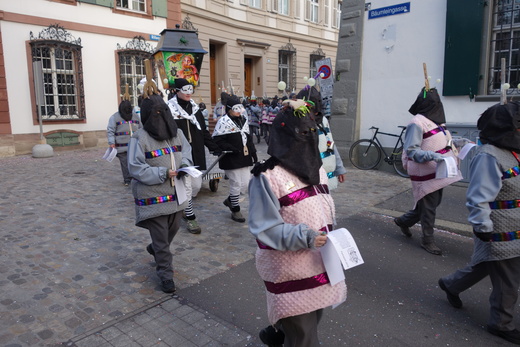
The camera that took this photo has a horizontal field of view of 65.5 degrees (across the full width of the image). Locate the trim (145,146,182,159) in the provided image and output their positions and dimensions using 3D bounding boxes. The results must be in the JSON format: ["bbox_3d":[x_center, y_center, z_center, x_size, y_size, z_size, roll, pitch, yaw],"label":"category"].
[{"bbox_3d":[-0.833,-0.183,3.500,0.360,0.060,0.080,-14,14,-35],"label":"trim"}]

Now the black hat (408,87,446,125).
[{"bbox_3d":[1.748,-0.699,4.220,0.340,0.370,0.290,7,12,43],"label":"black hat"}]

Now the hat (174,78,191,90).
[{"bbox_3d":[-0.904,-1.048,4.780,0.190,0.160,0.220,-9,12,-44],"label":"hat"}]

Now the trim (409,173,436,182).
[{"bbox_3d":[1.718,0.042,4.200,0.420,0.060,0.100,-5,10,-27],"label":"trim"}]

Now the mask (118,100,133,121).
[{"bbox_3d":[-2.716,-1.273,8.200,0.260,0.400,0.300,-7,10,-37],"label":"mask"}]

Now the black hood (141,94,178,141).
[{"bbox_3d":[-0.894,-0.496,3.600,0.280,0.400,0.310,-8,11,-42],"label":"black hood"}]

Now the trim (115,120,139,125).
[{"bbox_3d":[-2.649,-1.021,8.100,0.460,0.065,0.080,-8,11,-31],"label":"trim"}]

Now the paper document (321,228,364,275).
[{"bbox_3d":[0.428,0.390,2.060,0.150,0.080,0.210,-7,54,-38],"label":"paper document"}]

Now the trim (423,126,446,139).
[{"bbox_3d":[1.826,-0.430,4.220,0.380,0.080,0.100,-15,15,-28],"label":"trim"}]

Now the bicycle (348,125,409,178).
[{"bbox_3d":[2.680,-0.475,8.520,0.480,1.000,1.700,-8,11,-41],"label":"bicycle"}]

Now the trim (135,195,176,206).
[{"bbox_3d":[-0.906,0.236,3.560,0.410,0.060,0.090,-8,11,-36],"label":"trim"}]

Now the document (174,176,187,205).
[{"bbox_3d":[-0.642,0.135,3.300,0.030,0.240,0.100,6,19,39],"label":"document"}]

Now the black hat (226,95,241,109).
[{"bbox_3d":[-0.350,-0.957,5.400,0.220,0.170,0.180,7,12,43],"label":"black hat"}]

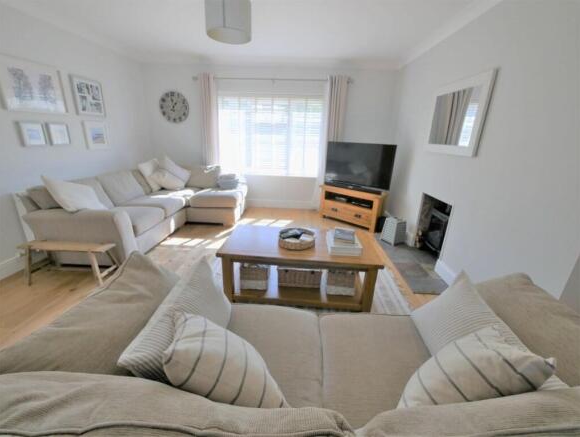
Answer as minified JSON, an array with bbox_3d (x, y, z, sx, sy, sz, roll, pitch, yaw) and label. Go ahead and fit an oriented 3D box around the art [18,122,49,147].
[{"bbox_3d":[-2.556,-0.838,2.347,0.040,0.225,0.215,3,19,2],"label":"art"}]

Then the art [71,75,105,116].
[{"bbox_3d":[-2.502,-1.508,2.935,0.045,0.415,0.430,3,19,2],"label":"art"}]

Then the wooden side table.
[{"bbox_3d":[-1.984,0.406,2.159,0.770,0.340,0.290,2,19,1],"label":"wooden side table"}]

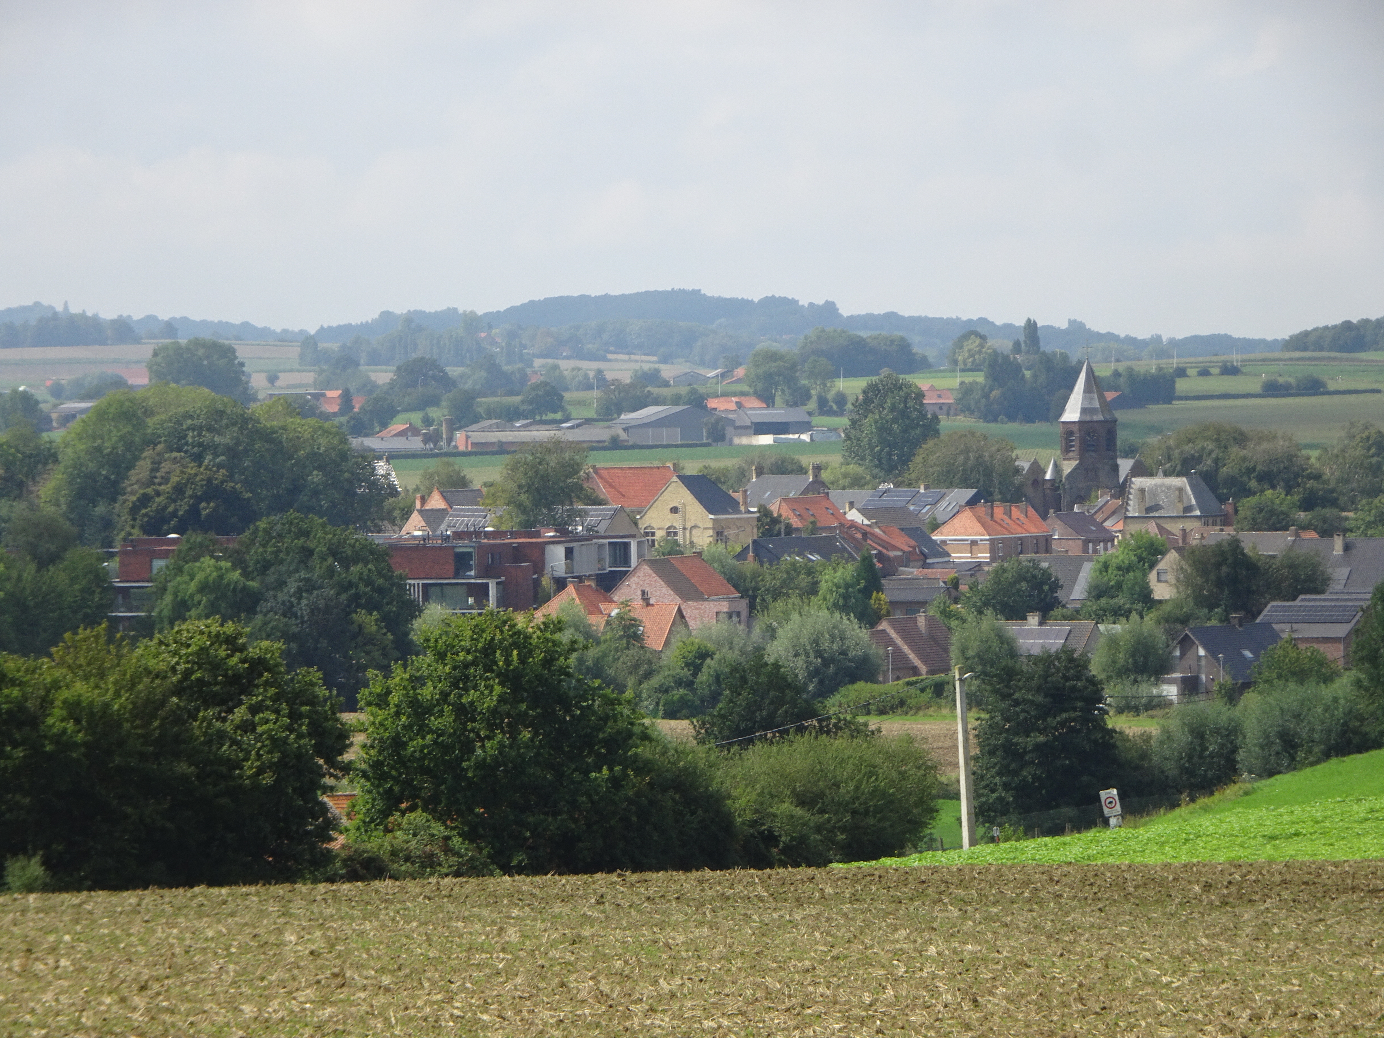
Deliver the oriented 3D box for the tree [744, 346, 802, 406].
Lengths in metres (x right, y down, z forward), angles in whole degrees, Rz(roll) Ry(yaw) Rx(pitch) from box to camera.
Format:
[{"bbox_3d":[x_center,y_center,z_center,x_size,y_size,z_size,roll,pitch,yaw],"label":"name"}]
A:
[{"bbox_3d":[18.110,-31.966,1600.000,13.100,13.600,12.500,-1,1,1],"label":"tree"}]

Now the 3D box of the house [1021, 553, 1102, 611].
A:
[{"bbox_3d":[36.554,7.538,715.077,11.000,7.800,10.000,1,1,26],"label":"house"}]

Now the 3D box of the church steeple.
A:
[{"bbox_3d":[54.160,-10.242,970.000,8.000,23.000,8.000,-1,1,-7],"label":"church steeple"}]

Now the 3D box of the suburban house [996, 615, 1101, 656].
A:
[{"bbox_3d":[30.011,12.087,605.000,10.800,7.000,9.000,0,2,36],"label":"suburban house"}]

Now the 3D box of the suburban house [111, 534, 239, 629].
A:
[{"bbox_3d":[-51.720,6.960,710.000,12.000,10.360,9.500,0,1,22],"label":"suburban house"}]

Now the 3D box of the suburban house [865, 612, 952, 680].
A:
[{"bbox_3d":[18.850,12.437,639.320,9.300,7.100,11.300,-2,2,-40],"label":"suburban house"}]

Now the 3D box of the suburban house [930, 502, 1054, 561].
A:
[{"bbox_3d":[36.523,3.060,857.000,7.700,9.600,16.000,0,2,29],"label":"suburban house"}]

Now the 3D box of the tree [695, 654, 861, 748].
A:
[{"bbox_3d":[6.450,14.210,555.000,12.800,7.250,11.500,-1,1,0],"label":"tree"}]

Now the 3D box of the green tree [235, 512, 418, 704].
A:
[{"bbox_3d":[-29.638,7.421,578.000,14.800,16.000,14.000,-1,1,-3],"label":"green tree"}]

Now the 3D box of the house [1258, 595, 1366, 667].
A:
[{"bbox_3d":[57.328,10.804,650.063,9.800,6.400,10.000,1,1,24],"label":"house"}]

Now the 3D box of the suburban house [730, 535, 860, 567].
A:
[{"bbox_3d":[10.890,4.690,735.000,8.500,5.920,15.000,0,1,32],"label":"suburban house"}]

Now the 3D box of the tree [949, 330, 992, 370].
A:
[{"bbox_3d":[88.025,-53.157,2250.000,14.500,13.000,13.500,-1,1,2],"label":"tree"}]

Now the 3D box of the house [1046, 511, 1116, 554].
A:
[{"bbox_3d":[48.200,3.260,900.082,8.000,8.300,9.200,1,1,26],"label":"house"}]

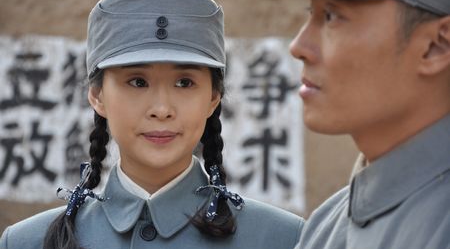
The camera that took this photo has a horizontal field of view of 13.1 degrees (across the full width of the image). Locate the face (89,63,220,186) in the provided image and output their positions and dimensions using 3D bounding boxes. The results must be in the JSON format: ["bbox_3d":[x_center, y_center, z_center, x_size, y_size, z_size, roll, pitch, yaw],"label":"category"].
[{"bbox_3d":[-0.095,0.000,2.640,0.177,0.162,0.150,0,-2,-7],"label":"face"}]

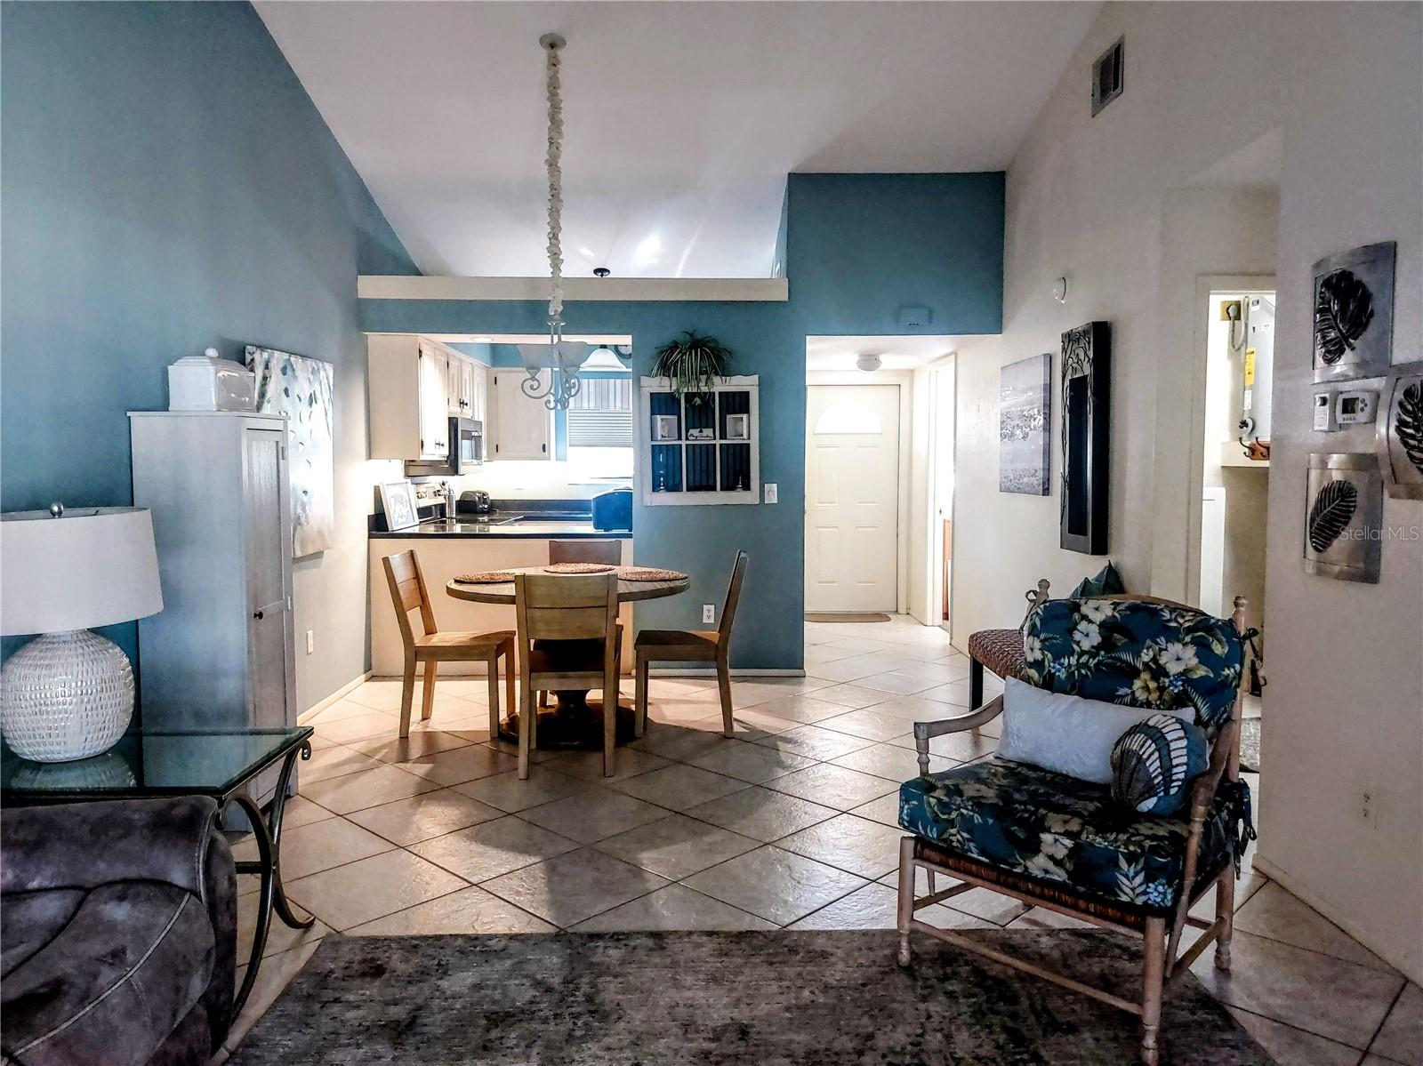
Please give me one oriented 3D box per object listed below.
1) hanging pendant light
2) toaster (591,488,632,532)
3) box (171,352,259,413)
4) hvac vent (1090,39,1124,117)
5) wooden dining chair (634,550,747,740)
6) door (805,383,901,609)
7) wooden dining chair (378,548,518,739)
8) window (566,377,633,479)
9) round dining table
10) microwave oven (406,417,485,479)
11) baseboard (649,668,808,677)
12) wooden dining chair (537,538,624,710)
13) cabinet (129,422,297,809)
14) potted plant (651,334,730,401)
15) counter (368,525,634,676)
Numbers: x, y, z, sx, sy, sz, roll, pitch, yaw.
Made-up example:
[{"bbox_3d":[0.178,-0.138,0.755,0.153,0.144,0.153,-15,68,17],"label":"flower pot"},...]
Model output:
[{"bbox_3d":[-0.800,-1.544,4.920,0.370,1.844,0.370,0,4,-1],"label":"hanging pendant light"},{"bbox_3d":[-0.628,-0.148,6.614,0.320,0.265,0.230,0,4,-1],"label":"toaster"},{"bbox_3d":[-1.863,-0.567,3.704,0.175,0.245,0.320,0,4,-1],"label":"box"},{"bbox_3d":[1.850,-2.139,4.625,0.020,0.255,0.350,0,4,-1],"label":"hvac vent"},{"bbox_3d":[-0.099,0.551,5.036,0.555,0.895,0.430,0,4,-1],"label":"wooden dining chair"},{"bbox_3d":[1.225,-0.294,8.843,0.915,2.030,0.050,0,4,-1],"label":"door"},{"bbox_3d":[-1.326,0.554,5.058,0.570,0.900,0.450,0,4,-1],"label":"wooden dining chair"},{"bbox_3d":[-0.846,-0.932,8.743,0.860,0.930,0.100,0,4,-1],"label":"window"},{"bbox_3d":[-0.725,0.626,5.024,1.235,0.767,1.235,0,4,-1],"label":"round dining table"},{"bbox_3d":[-1.960,-0.629,7.247,0.400,0.415,0.770,0,4,-1],"label":"microwave oven"},{"bbox_3d":[0.053,0.885,6.235,1.080,0.057,0.016,0,4,-1],"label":"baseboard"},{"bbox_3d":[-0.749,0.514,5.733,0.455,0.895,0.570,0,4,-1],"label":"wooden dining chair"},{"bbox_3d":[-1.874,0.322,3.771,0.410,1.530,0.430,0,4,-1],"label":"cabinet"},{"bbox_3d":[-0.124,-1.031,6.104,0.500,0.425,0.290,0,4,-1],"label":"potted plant"},{"bbox_3d":[-1.314,0.435,6.537,1.660,0.920,0.700,0,4,-1],"label":"counter"}]

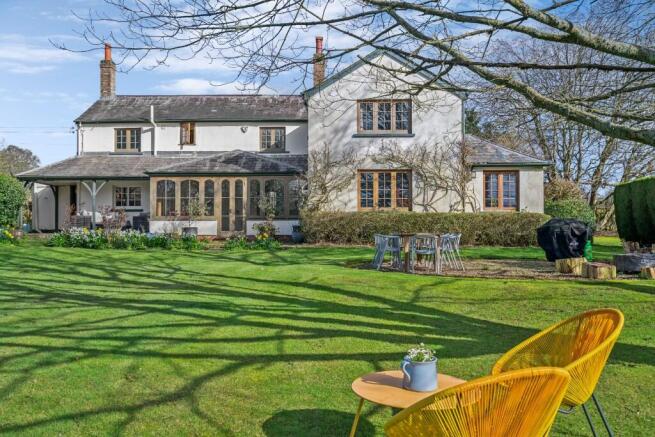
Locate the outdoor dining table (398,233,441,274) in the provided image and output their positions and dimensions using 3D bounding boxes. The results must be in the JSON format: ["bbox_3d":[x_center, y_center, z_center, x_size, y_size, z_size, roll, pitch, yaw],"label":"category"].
[{"bbox_3d":[2.000,0.750,14.100,0.870,0.770,1.600,0,0,0],"label":"outdoor dining table"}]

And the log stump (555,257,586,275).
[{"bbox_3d":[4.855,0.947,12.700,0.600,0.360,0.560,0,0,0],"label":"log stump"}]

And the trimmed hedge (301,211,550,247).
[{"bbox_3d":[3.250,0.350,21.100,8.200,1.180,1.000,0,0,0],"label":"trimmed hedge"}]

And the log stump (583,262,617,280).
[{"bbox_3d":[5.120,0.980,11.950,0.620,0.270,0.600,0,0,0],"label":"log stump"}]

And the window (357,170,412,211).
[{"bbox_3d":[1.995,-0.972,22.100,1.908,1.423,0.120,0,0,0],"label":"window"}]

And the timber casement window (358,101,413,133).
[{"bbox_3d":[1.992,-3.513,22.100,1.902,1.197,0.120,0,0,0],"label":"timber casement window"}]

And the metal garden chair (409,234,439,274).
[{"bbox_3d":[2.091,0.738,13.550,0.580,0.830,0.580,0,0,0],"label":"metal garden chair"}]

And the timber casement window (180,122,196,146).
[{"bbox_3d":[-5.460,-3.327,25.000,0.597,0.883,0.120,0,0,0],"label":"timber casement window"}]

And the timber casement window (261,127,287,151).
[{"bbox_3d":[-2.162,-3.151,25.500,1.041,1.021,0.120,0,0,0],"label":"timber casement window"}]

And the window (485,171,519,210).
[{"bbox_3d":[6.038,-0.972,22.100,1.249,1.388,0.120,0,0,0],"label":"window"}]

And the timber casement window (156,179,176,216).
[{"bbox_3d":[-5.865,-0.729,23.200,0.747,1.330,0.100,0,0,0],"label":"timber casement window"}]

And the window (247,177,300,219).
[{"bbox_3d":[-1.958,-0.756,23.200,1.949,1.512,0.120,0,0,0],"label":"window"}]

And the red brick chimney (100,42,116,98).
[{"bbox_3d":[-9.750,-6.600,28.400,0.500,2.450,0.580,0,0,0],"label":"red brick chimney"}]

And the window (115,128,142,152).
[{"bbox_3d":[-7.821,-3.062,25.000,1.040,0.942,0.120,0,0,0],"label":"window"}]

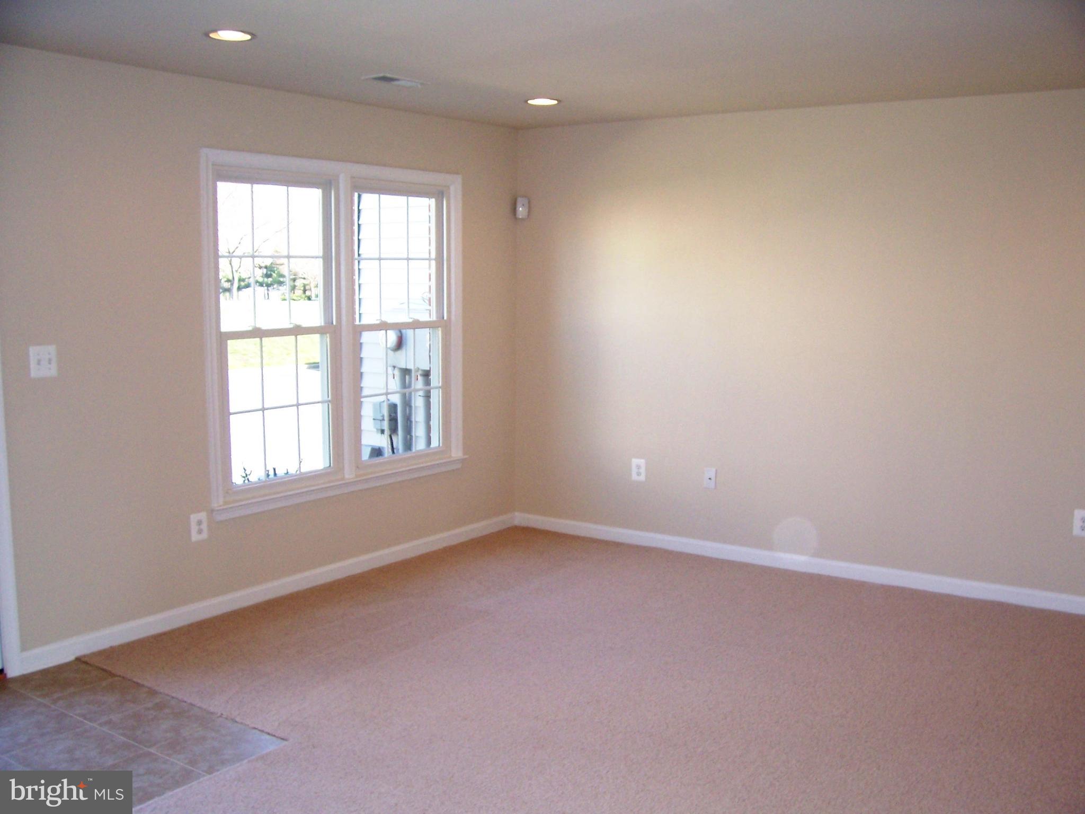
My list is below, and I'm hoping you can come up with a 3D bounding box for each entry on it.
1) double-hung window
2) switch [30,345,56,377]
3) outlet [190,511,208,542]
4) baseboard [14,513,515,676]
[{"bbox_3d":[-0.990,-0.390,5.422,0.120,1.667,1.725,6,9,37],"label":"double-hung window"},{"bbox_3d":[-1.937,-0.175,4.143,0.012,0.121,0.112,6,9,37],"label":"switch"},{"bbox_3d":[-1.535,0.538,4.774,0.010,0.122,0.077,6,9,37],"label":"outlet"},{"bbox_3d":[-1.100,0.849,5.388,0.018,0.086,3.145,6,9,37],"label":"baseboard"}]

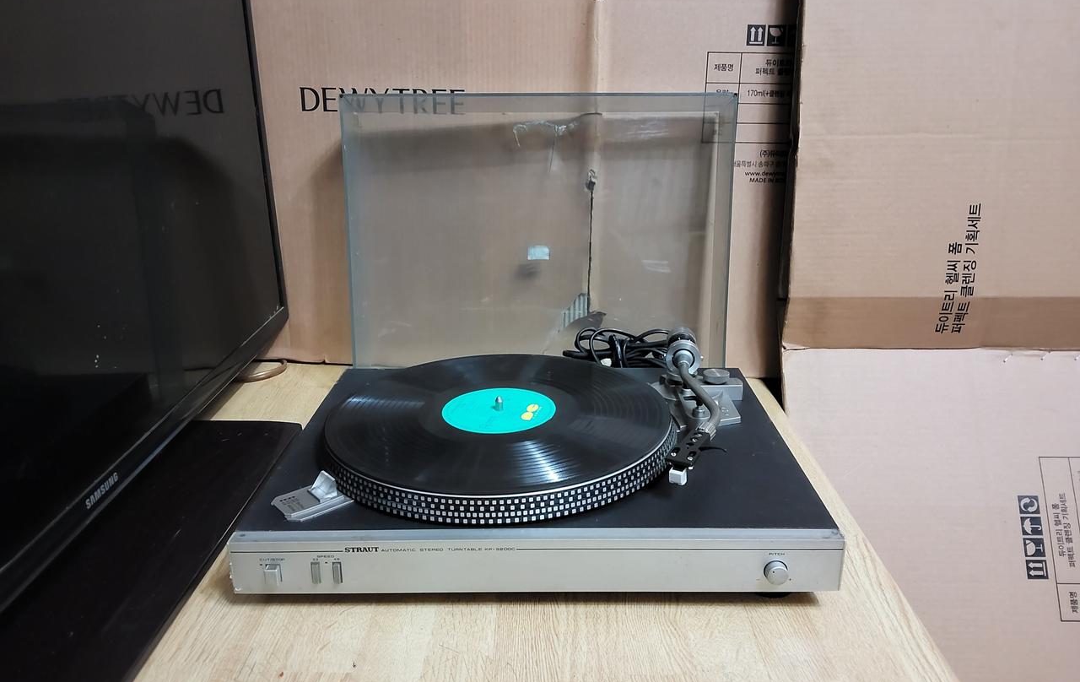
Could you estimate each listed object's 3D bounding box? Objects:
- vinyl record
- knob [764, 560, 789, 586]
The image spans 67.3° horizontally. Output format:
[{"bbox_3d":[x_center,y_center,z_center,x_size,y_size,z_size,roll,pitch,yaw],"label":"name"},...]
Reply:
[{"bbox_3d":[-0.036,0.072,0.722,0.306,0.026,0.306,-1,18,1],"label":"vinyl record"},{"bbox_3d":[0.165,0.163,0.566,0.015,0.015,0.007,-1,18,1],"label":"knob"}]

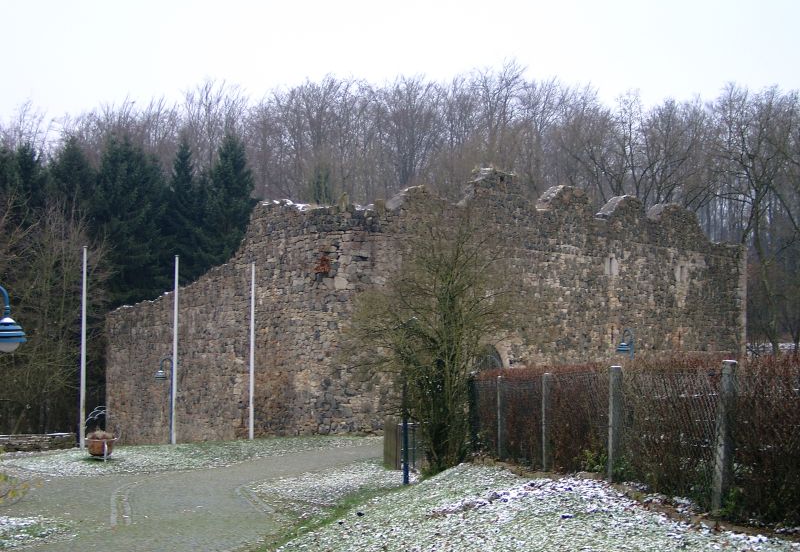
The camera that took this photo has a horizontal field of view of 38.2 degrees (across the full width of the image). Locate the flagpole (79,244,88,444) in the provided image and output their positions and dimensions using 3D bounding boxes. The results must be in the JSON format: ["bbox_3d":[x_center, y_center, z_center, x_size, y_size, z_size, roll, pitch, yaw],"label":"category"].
[{"bbox_3d":[-9.498,2.128,34.728,0.140,6.080,0.140,0,-2,0],"label":"flagpole"}]

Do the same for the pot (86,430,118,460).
[{"bbox_3d":[-7.647,4.342,29.600,0.830,0.760,0.800,0,-2,0],"label":"pot"}]

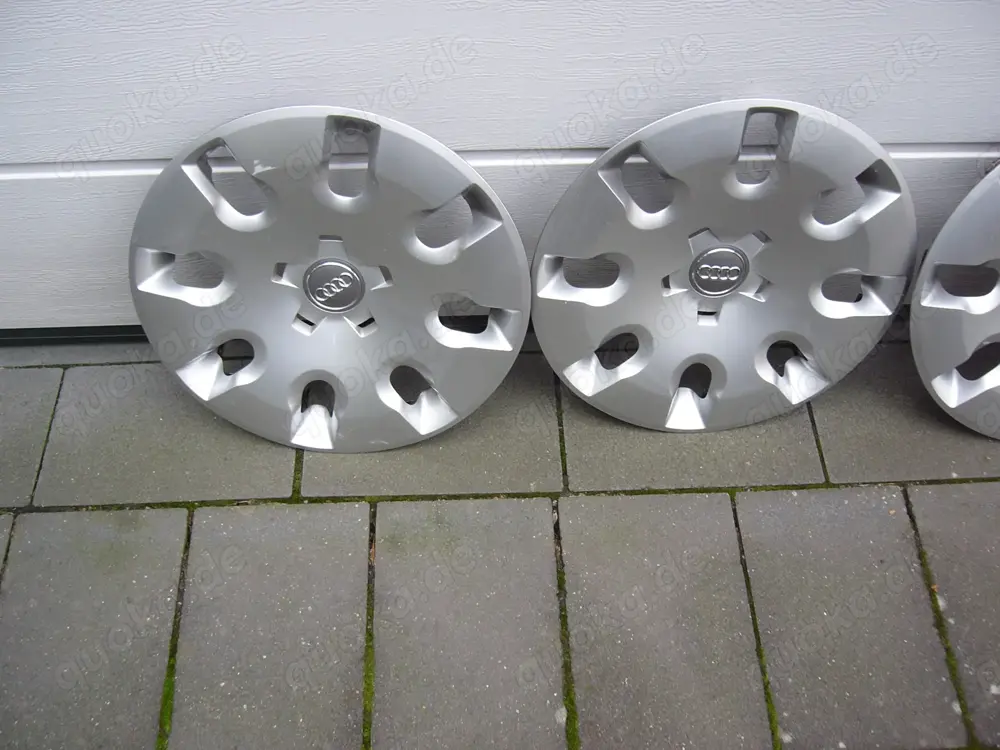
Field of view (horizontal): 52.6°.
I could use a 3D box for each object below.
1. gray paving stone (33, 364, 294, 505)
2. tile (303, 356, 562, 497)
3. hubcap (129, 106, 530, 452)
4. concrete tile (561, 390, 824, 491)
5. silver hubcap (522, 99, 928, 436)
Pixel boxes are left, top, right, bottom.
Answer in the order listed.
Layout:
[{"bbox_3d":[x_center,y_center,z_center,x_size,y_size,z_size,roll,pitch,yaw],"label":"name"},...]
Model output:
[{"bbox_3d":[-0.381,0.082,1.221,0.296,0.060,0.196,-2,55,-1],"label":"gray paving stone"},{"bbox_3d":[-0.080,0.074,1.228,0.296,0.060,0.196,-2,55,-1],"label":"tile"},{"bbox_3d":[-0.175,-0.086,1.069,0.413,0.413,0.050,0,35,-1],"label":"hubcap"},{"bbox_3d":[0.221,0.065,1.236,0.296,0.060,0.196,-2,55,-1],"label":"concrete tile"},{"bbox_3d":[0.237,-0.105,1.090,0.413,0.413,0.050,0,35,0],"label":"silver hubcap"}]

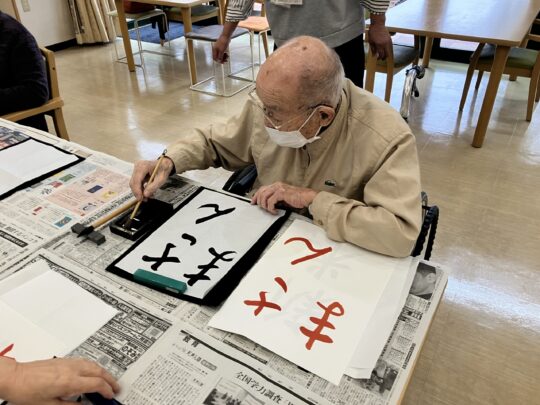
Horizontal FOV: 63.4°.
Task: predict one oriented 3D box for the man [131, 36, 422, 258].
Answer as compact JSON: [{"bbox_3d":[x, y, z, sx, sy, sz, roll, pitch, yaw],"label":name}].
[{"bbox_3d":[0.097,0.035,1.328,0.720,1.030,0.660,12,36,19],"label":"man"}]

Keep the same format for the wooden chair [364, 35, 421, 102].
[{"bbox_3d":[0.811,-1.170,3.406,0.560,0.770,0.540,20,40,29],"label":"wooden chair"}]

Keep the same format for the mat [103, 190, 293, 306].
[{"bbox_3d":[-0.145,0.078,1.007,0.272,0.005,0.362,14,37,22],"label":"mat"}]

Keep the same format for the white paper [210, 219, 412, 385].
[{"bbox_3d":[0.096,0.166,0.866,0.275,0.005,0.366,17,38,25],"label":"white paper"}]

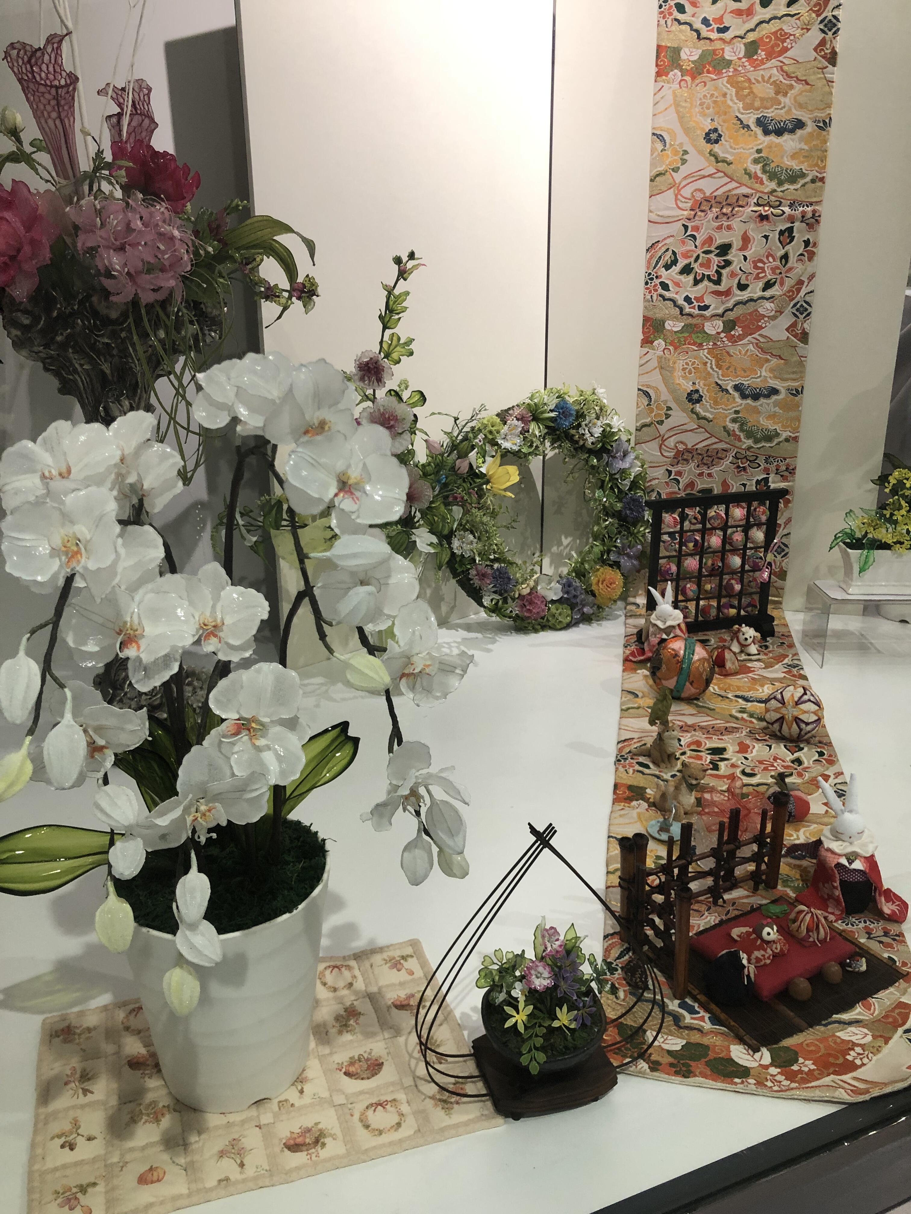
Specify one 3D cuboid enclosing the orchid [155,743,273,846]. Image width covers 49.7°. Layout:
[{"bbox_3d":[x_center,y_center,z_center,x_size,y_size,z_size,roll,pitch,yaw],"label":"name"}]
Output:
[{"bbox_3d":[-0.168,0.131,0.681,0.082,0.072,0.050,0,21,3],"label":"orchid"}]

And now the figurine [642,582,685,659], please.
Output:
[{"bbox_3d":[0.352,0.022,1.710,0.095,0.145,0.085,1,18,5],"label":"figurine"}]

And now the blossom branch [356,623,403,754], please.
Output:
[{"bbox_3d":[-0.057,0.062,0.727,0.036,0.098,0.030,-1,21,0],"label":"blossom branch"}]

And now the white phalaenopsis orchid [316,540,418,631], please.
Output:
[{"bbox_3d":[-0.065,-0.016,0.720,0.077,0.070,0.050,-4,19,-11],"label":"white phalaenopsis orchid"}]

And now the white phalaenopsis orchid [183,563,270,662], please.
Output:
[{"bbox_3d":[-0.166,0.004,0.700,0.068,0.072,0.046,-4,19,-11],"label":"white phalaenopsis orchid"}]

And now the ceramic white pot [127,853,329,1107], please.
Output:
[{"bbox_3d":[-0.196,0.311,0.864,0.181,0.198,0.181,-1,21,0],"label":"ceramic white pot"}]

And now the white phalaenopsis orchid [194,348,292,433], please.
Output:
[{"bbox_3d":[-0.146,-0.146,0.670,0.072,0.063,0.055,10,21,29],"label":"white phalaenopsis orchid"}]

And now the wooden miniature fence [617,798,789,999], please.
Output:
[{"bbox_3d":[0.280,0.277,0.979,0.213,0.123,0.103,-9,20,-24],"label":"wooden miniature fence"}]

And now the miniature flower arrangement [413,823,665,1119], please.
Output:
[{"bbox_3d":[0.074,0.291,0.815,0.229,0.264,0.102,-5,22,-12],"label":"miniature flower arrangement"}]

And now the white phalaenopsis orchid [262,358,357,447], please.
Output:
[{"bbox_3d":[-0.098,-0.137,0.660,0.068,0.068,0.050,-6,19,-16],"label":"white phalaenopsis orchid"}]

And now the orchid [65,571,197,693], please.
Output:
[{"bbox_3d":[-0.215,0.016,0.654,0.085,0.078,0.040,-5,22,-11],"label":"orchid"}]

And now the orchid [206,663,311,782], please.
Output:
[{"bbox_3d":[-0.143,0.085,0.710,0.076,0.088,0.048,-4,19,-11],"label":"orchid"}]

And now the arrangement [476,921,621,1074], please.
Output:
[{"bbox_3d":[0.079,0.326,0.826,0.128,0.146,0.115,-5,22,-11],"label":"arrangement"}]

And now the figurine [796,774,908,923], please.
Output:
[{"bbox_3d":[0.427,0.250,1.057,0.117,0.159,0.078,5,22,15],"label":"figurine"}]

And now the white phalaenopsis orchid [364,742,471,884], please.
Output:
[{"bbox_3d":[-0.031,0.164,0.780,0.084,0.115,0.060,-2,18,-5],"label":"white phalaenopsis orchid"}]

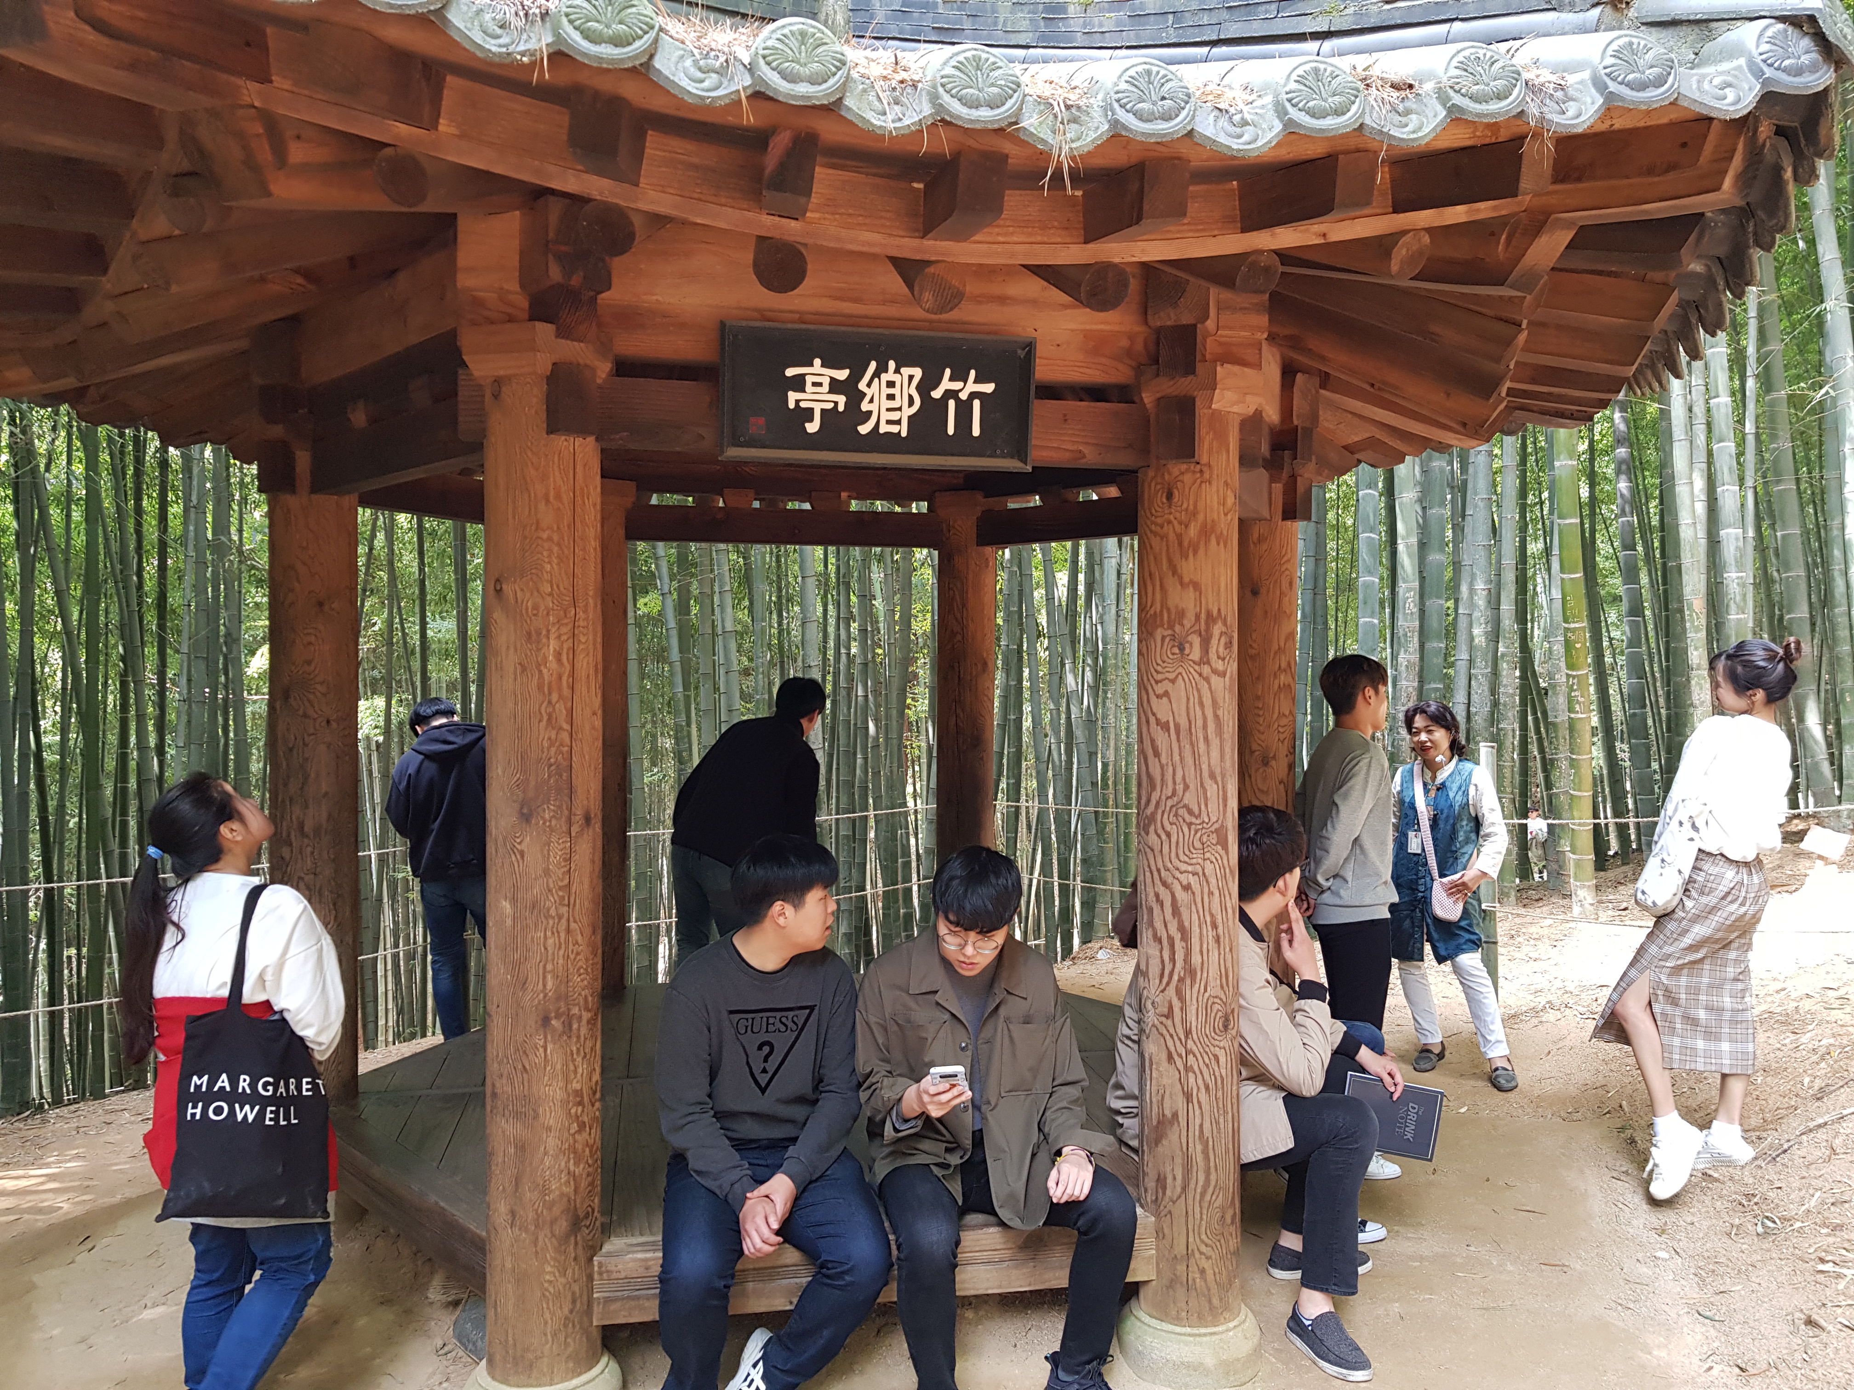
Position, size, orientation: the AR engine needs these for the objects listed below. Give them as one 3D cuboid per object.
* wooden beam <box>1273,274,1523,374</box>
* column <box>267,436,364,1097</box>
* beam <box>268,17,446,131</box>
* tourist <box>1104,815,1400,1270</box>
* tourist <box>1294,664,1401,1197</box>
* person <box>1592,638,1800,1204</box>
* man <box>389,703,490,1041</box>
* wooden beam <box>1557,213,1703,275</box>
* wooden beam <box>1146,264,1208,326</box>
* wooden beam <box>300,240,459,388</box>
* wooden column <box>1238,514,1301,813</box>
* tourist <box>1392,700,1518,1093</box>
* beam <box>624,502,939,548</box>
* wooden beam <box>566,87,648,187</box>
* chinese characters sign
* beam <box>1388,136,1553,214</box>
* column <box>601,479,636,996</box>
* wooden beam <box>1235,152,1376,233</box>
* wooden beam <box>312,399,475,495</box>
[{"bbox_3d":[1.086,-0.896,3.304,0.618,0.100,0.100,25,14,29],"label":"wooden beam"},{"bbox_3d":[-1.710,0.326,3.928,0.223,1.918,0.223,0,2,-11],"label":"column"},{"bbox_3d":[-0.838,-0.912,2.063,0.075,0.107,0.331,0,14,9],"label":"beam"},{"bbox_3d":[0.852,0.893,3.603,0.641,1.212,0.594,0,1,19],"label":"tourist"},{"bbox_3d":[1.354,0.718,4.480,0.290,1.670,0.430,-1,2,-39],"label":"tourist"},{"bbox_3d":[2.371,0.683,4.280,0.500,1.660,0.450,1,2,13],"label":"person"},{"bbox_3d":[-1.899,0.778,5.609,0.513,1.550,0.373,0,1,-20],"label":"man"},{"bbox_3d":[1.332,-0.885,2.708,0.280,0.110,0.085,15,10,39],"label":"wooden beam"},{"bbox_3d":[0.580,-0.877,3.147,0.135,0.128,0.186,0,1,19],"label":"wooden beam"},{"bbox_3d":[-1.242,-0.916,3.357,0.110,0.180,1.339,-1,2,-41],"label":"wooden beam"},{"bbox_3d":[1.061,0.357,4.451,0.223,1.861,0.223,0,2,-11],"label":"wooden column"},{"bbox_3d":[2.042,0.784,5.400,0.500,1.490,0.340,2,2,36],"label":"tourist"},{"bbox_3d":[-0.544,-0.648,5.361,1.339,0.145,0.110,0,2,-11],"label":"beam"},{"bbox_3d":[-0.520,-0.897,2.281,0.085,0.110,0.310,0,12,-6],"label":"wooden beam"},{"bbox_3d":[-0.105,-0.641,3.016,0.682,0.286,0.058,0,9,-12],"label":"chinese characters sign"},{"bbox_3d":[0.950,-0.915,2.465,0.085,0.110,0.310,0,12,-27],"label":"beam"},{"bbox_3d":[-1.303,0.172,5.511,0.256,2.022,0.256,0,1,-13],"label":"column"},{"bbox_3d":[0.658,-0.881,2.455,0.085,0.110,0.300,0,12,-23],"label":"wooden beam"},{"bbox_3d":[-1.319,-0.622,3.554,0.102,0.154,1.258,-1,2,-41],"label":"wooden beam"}]

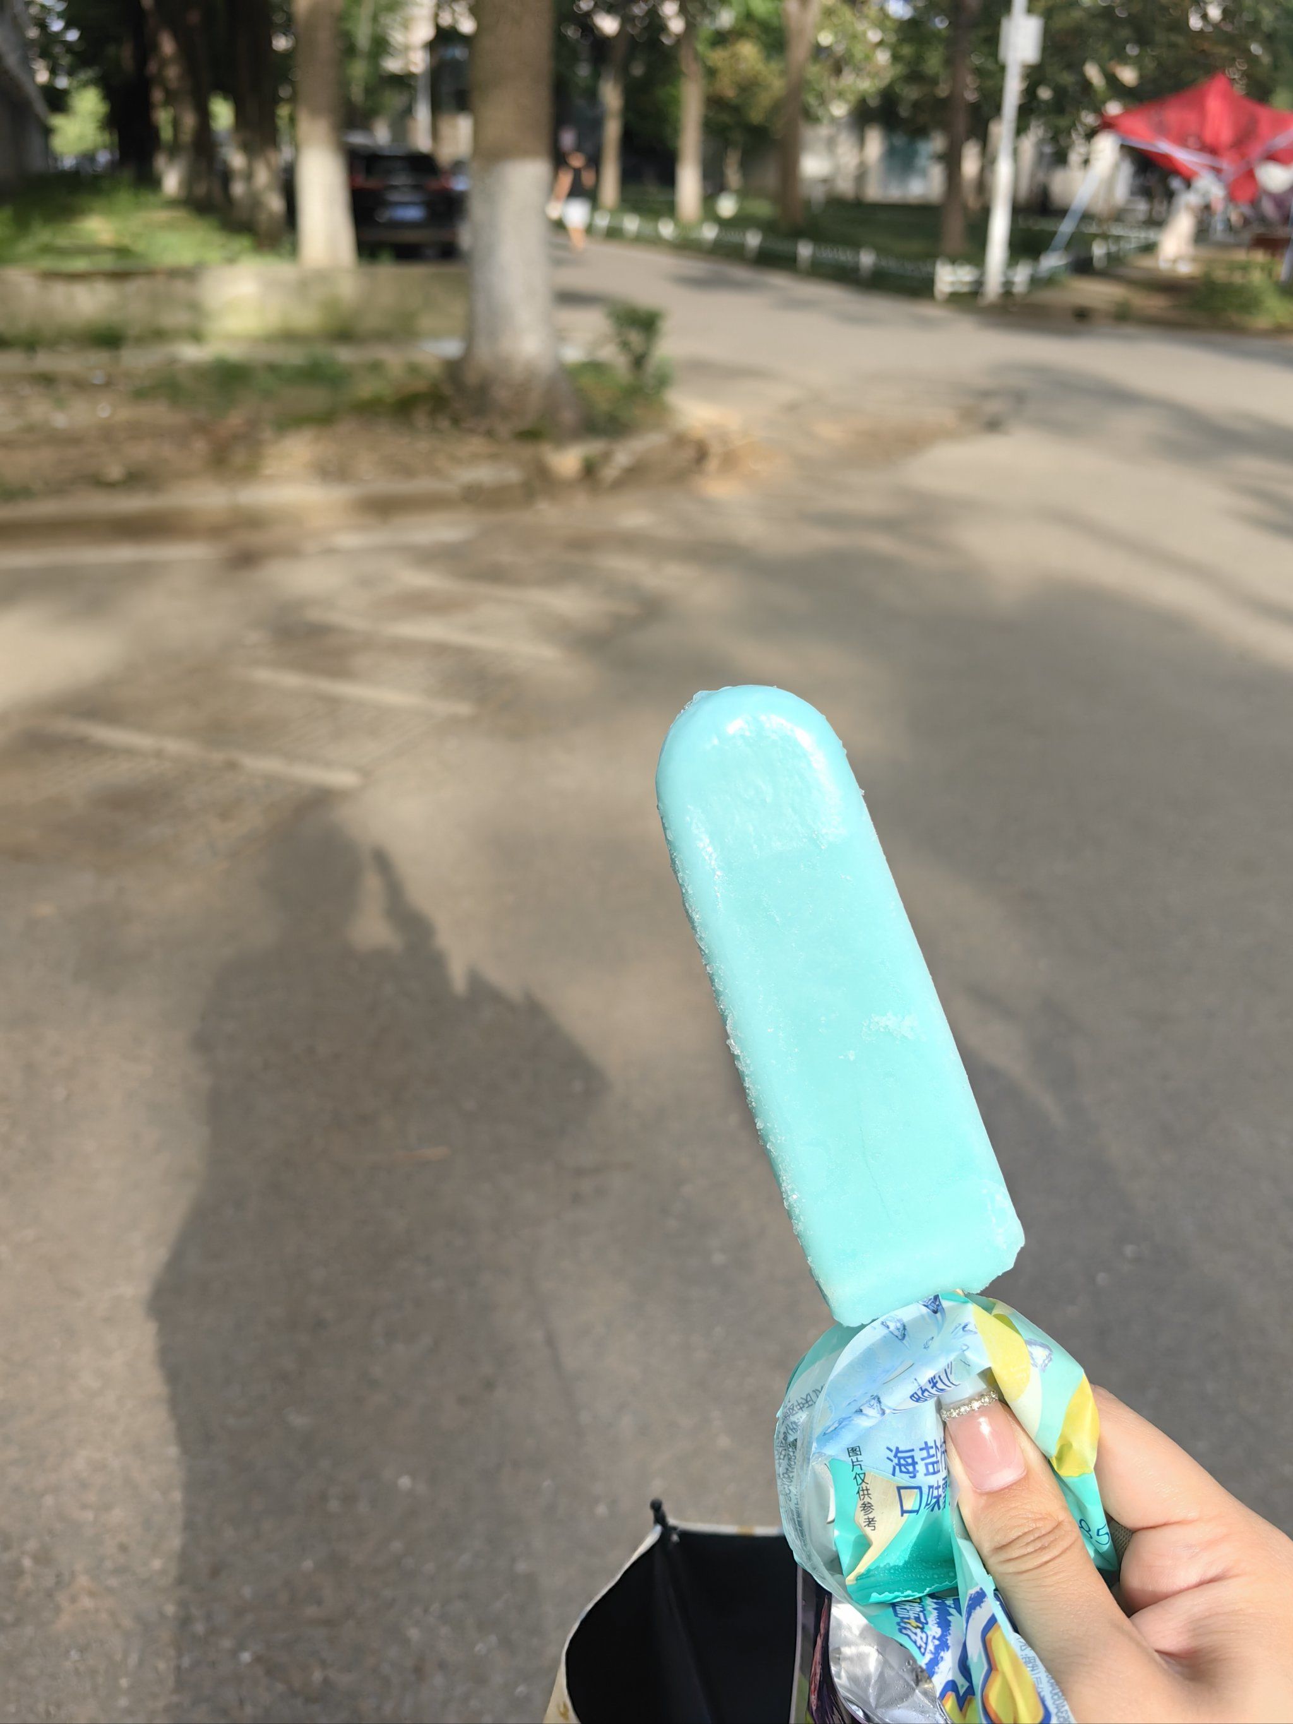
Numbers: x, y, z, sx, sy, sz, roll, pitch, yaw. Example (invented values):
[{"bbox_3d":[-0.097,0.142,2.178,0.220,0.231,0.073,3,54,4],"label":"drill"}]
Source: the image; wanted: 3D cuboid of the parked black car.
[{"bbox_3d":[-4.706,-11.907,24.110,1.860,1.690,4.620,-9,29,-17],"label":"parked black car"}]

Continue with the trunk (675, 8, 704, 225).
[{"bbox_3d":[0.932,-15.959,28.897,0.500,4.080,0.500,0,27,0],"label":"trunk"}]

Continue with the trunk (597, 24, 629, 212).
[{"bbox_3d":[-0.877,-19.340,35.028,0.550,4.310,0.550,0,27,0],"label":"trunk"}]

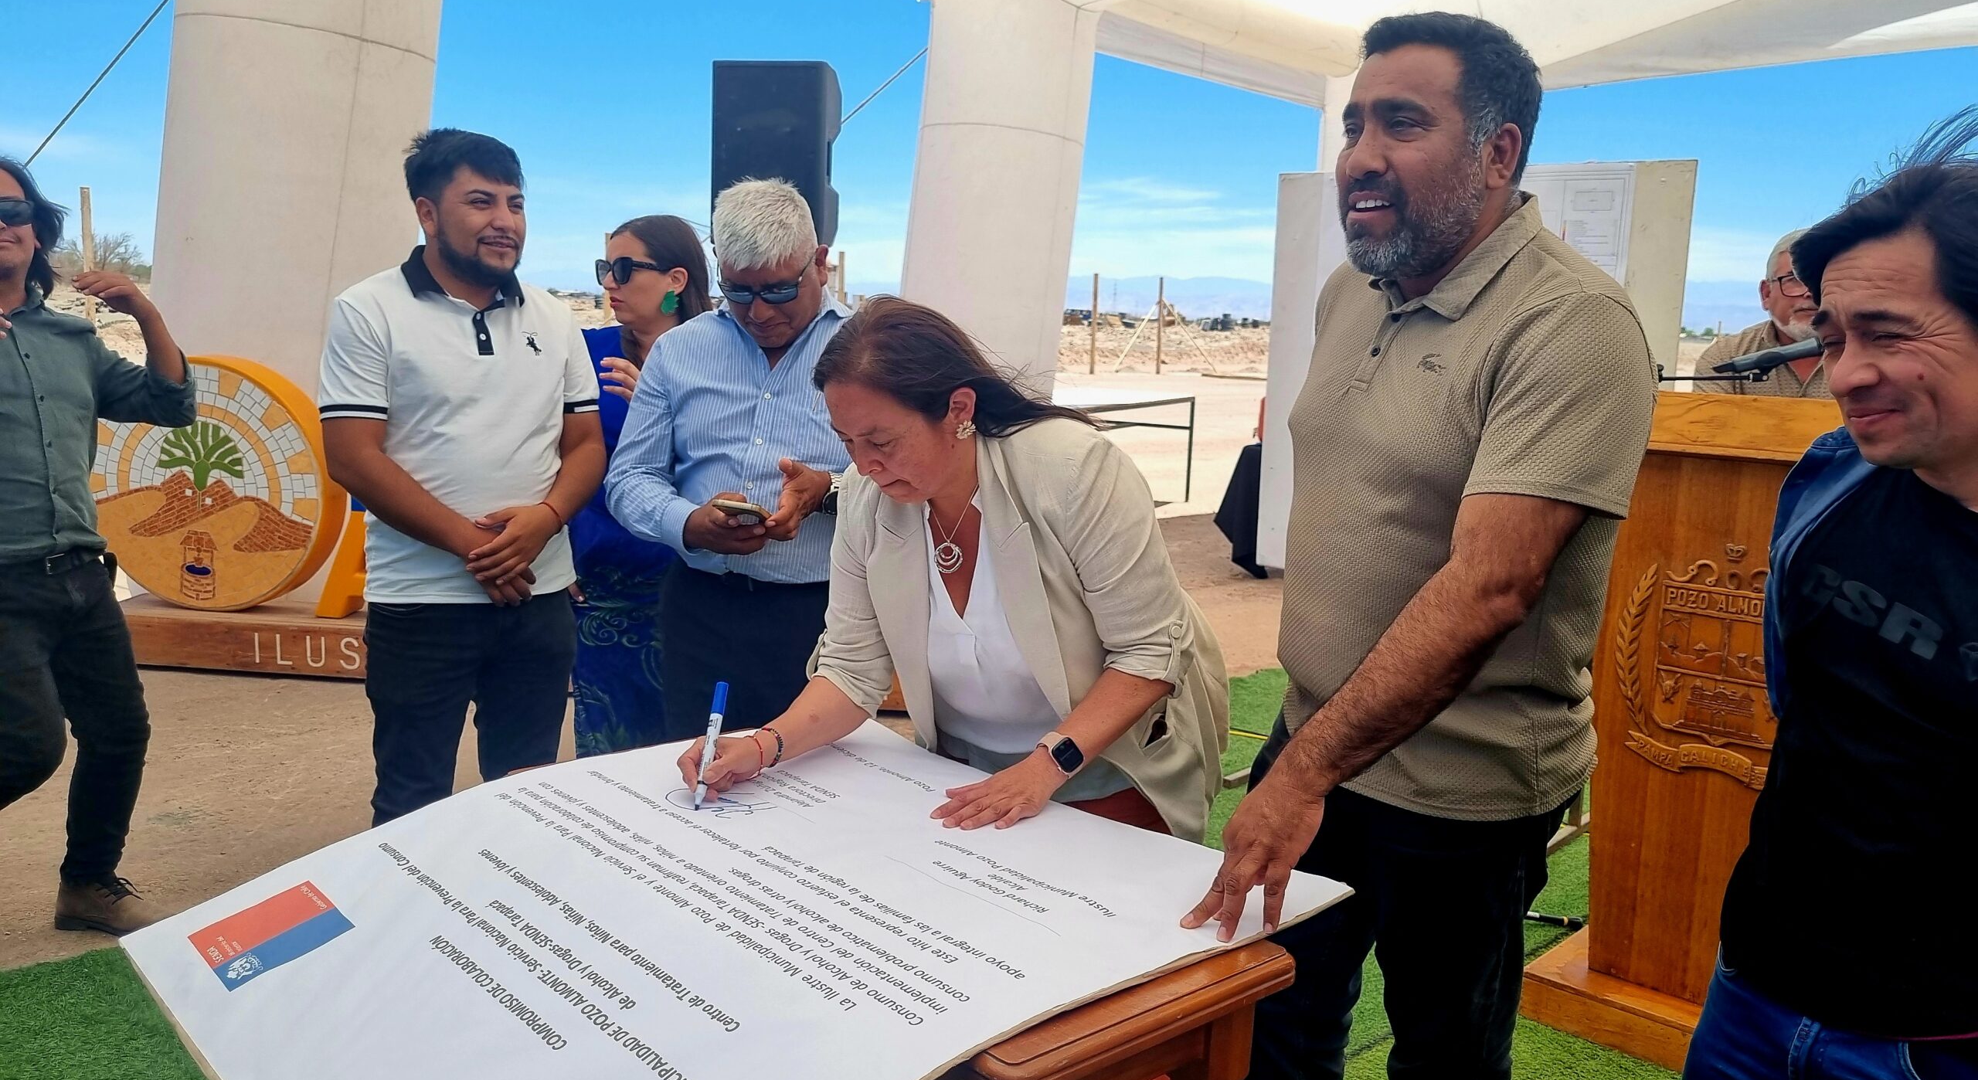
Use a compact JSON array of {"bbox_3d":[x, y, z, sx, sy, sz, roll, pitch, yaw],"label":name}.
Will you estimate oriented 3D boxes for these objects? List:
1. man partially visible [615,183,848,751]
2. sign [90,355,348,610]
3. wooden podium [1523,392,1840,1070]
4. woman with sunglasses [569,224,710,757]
[{"bbox_3d":[-0.415,0.183,2.598,0.500,1.596,0.420,0,9,-12],"label":"man partially visible"},{"bbox_3d":[-2.870,-0.207,5.519,0.915,0.915,0.200,3,9,7],"label":"sign"},{"bbox_3d":[1.506,0.354,2.947,0.580,1.275,0.550,10,12,42],"label":"wooden podium"},{"bbox_3d":[-0.760,0.080,3.303,0.450,1.568,0.340,4,9,15],"label":"woman with sunglasses"}]

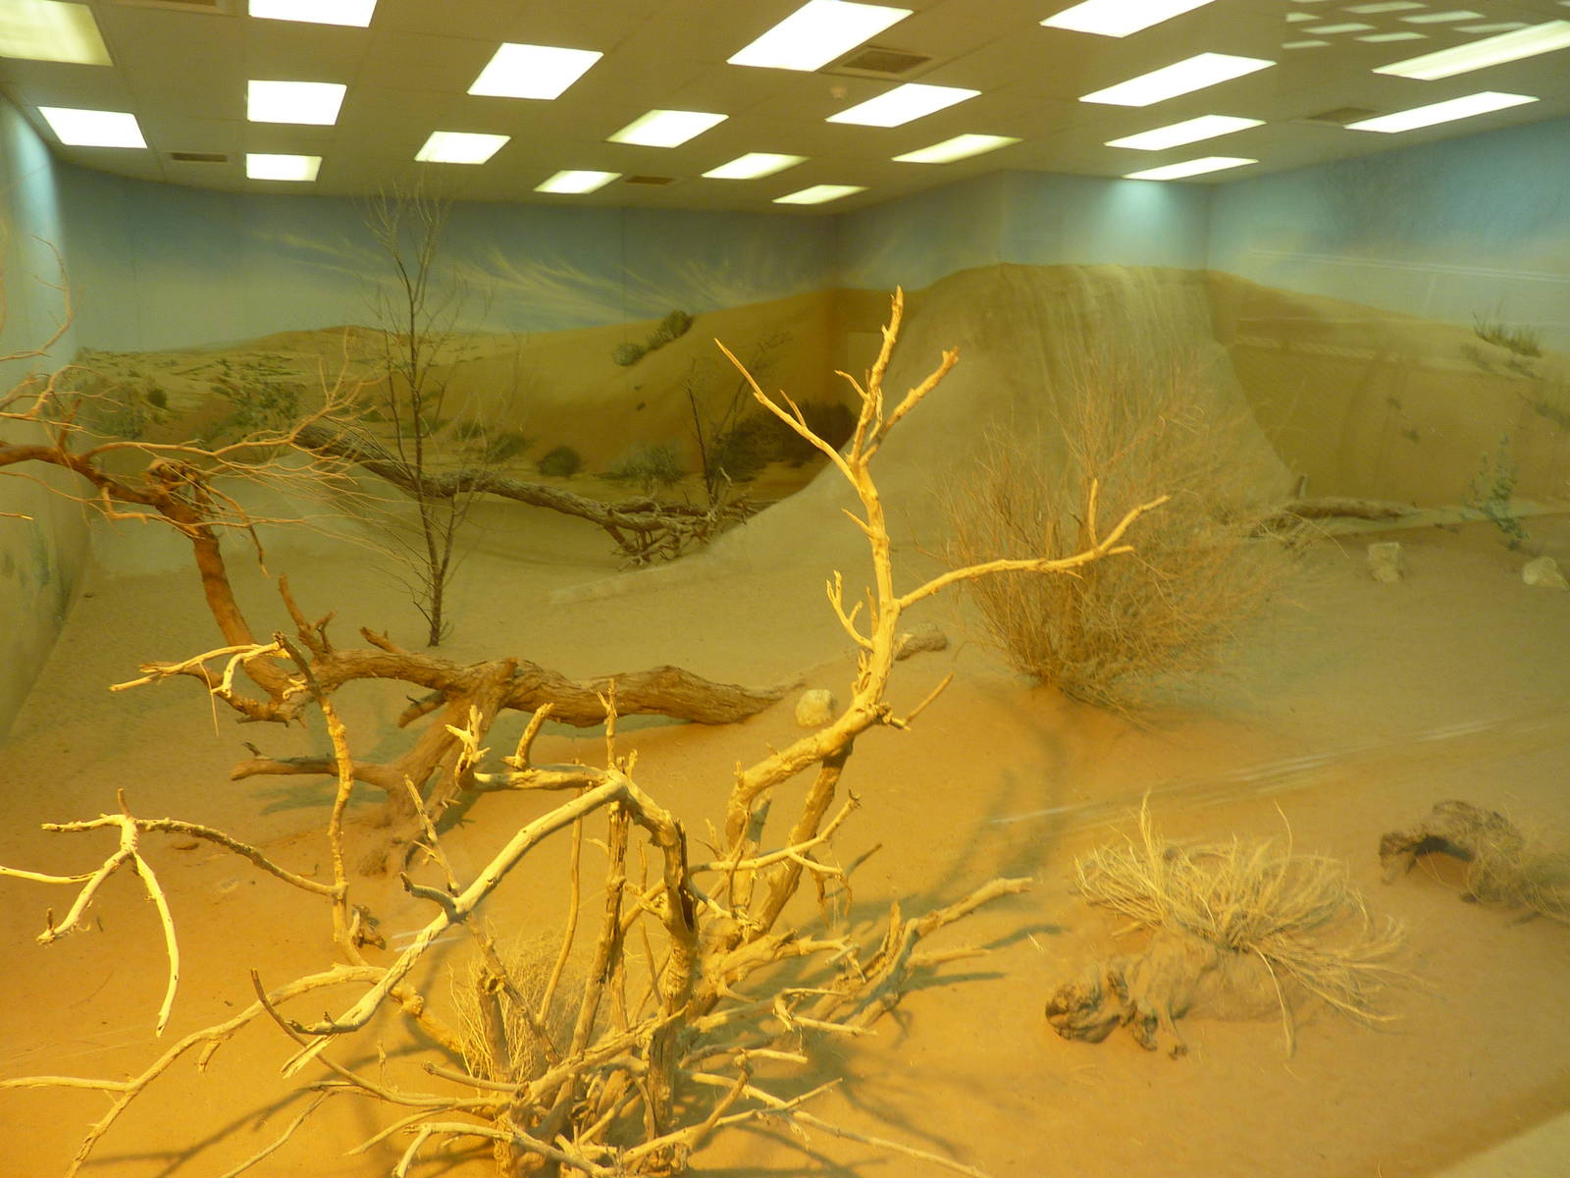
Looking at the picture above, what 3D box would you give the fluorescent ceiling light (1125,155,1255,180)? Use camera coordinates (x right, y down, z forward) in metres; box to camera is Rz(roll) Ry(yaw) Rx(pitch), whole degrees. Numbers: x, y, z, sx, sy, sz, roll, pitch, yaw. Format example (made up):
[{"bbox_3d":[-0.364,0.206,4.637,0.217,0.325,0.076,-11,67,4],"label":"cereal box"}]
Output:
[{"bbox_3d":[3.676,-3.819,10.308,0.560,0.070,1.160,-6,12,-24],"label":"fluorescent ceiling light"}]

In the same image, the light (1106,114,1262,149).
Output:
[{"bbox_3d":[2.970,-3.418,8.472,0.570,0.070,1.160,-6,12,-24],"label":"light"}]

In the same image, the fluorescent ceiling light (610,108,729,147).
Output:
[{"bbox_3d":[-0.859,-3.286,8.092,0.560,0.070,1.160,-6,12,-24],"label":"fluorescent ceiling light"}]

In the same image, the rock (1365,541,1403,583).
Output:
[{"bbox_3d":[4.169,-0.185,7.868,0.230,0.250,0.200,5,12,28],"label":"rock"}]

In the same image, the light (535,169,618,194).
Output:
[{"bbox_3d":[-1.879,-3.688,10.236,0.570,0.070,1.160,-6,12,-24],"label":"light"}]

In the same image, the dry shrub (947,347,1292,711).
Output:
[{"bbox_3d":[1.522,-0.284,5.134,1.500,1.550,1.350,-1,11,0],"label":"dry shrub"}]

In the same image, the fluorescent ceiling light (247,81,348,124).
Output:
[{"bbox_3d":[-3.059,-3.050,7.083,0.570,0.070,1.160,-6,12,-24],"label":"fluorescent ceiling light"}]

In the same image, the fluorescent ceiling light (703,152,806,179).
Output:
[{"bbox_3d":[-0.267,-3.606,9.680,0.560,0.070,1.160,-6,12,-24],"label":"fluorescent ceiling light"}]

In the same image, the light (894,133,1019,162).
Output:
[{"bbox_3d":[1.359,-3.524,9.056,0.570,0.070,1.160,-6,12,-24],"label":"light"}]

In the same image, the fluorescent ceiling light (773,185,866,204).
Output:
[{"bbox_3d":[0.338,-3.939,11.332,0.560,0.070,1.160,-6,12,-24],"label":"fluorescent ceiling light"}]

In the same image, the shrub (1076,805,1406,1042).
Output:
[{"bbox_3d":[1.120,0.749,2.766,0.800,0.380,0.700,-1,11,0],"label":"shrub"}]

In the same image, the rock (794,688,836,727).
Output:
[{"bbox_3d":[0.131,0.507,5.003,0.180,0.140,0.170,-1,11,1],"label":"rock"}]

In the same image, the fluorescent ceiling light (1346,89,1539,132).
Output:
[{"bbox_3d":[4.548,-3.330,7.899,0.570,0.070,1.160,-6,12,-24],"label":"fluorescent ceiling light"}]

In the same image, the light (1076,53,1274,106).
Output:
[{"bbox_3d":[2.405,-3.158,7.043,0.560,0.070,1.160,-6,12,-24],"label":"light"}]

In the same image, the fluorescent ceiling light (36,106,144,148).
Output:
[{"bbox_3d":[-4.662,-3.121,7.693,0.560,0.070,1.160,-6,12,-24],"label":"fluorescent ceiling light"}]

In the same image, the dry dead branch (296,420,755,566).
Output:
[{"bbox_3d":[-2.218,-0.888,9.872,3.600,1.100,0.750,-4,11,-11],"label":"dry dead branch"}]

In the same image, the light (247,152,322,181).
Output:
[{"bbox_3d":[-4.083,-3.431,9.229,0.560,0.070,1.160,-6,12,-24],"label":"light"}]

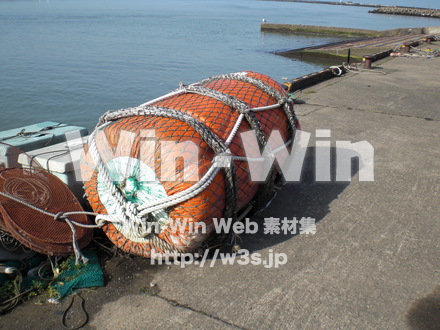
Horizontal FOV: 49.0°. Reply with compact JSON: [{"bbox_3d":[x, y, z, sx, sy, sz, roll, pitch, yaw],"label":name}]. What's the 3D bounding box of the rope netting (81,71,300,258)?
[{"bbox_3d":[-0.100,-0.083,3.460,1.000,1.020,1.770,11,21,26],"label":"rope netting"}]

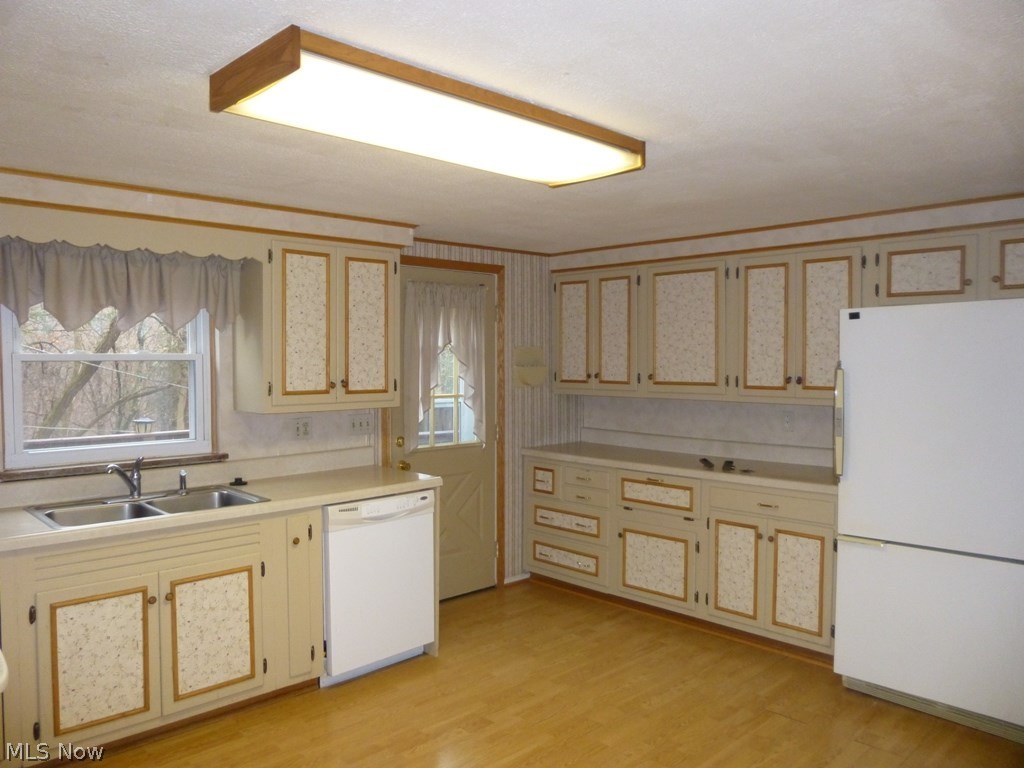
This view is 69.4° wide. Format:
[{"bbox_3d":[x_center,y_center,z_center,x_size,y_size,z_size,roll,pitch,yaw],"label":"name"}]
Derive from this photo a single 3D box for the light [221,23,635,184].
[{"bbox_3d":[-0.160,-0.753,2.183,1.268,0.091,0.413,-2,3,-43],"label":"light"}]

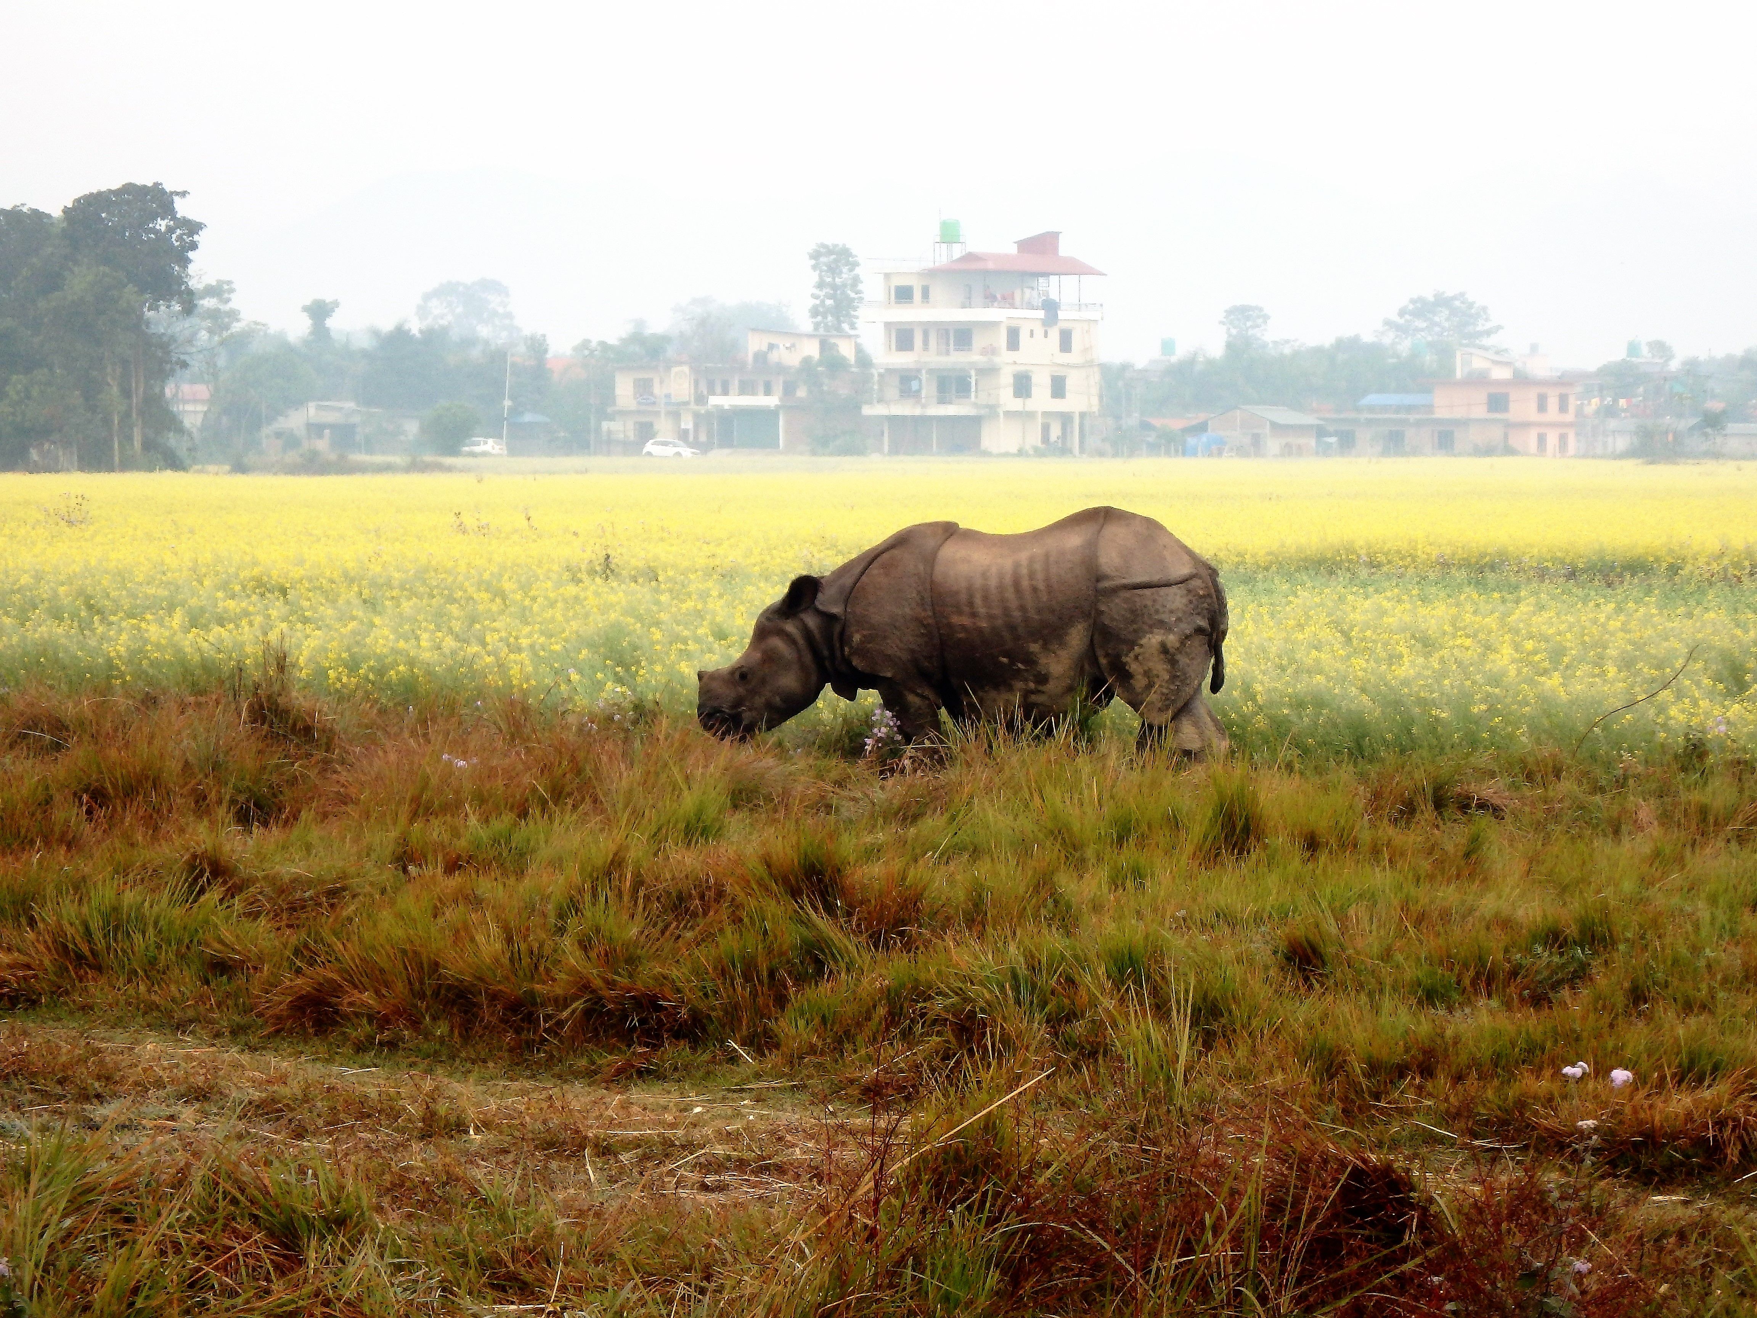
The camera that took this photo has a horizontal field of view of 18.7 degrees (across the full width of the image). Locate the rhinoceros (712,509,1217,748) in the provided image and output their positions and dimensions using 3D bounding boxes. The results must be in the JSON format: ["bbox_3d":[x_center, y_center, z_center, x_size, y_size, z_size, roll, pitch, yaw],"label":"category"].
[{"bbox_3d":[0.444,-0.043,28.000,2.750,1.500,0.950,0,2,7],"label":"rhinoceros"}]

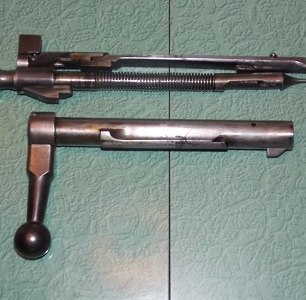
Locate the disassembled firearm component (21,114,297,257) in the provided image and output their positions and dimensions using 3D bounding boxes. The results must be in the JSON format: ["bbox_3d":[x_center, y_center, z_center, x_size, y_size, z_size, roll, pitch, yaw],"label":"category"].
[{"bbox_3d":[0.002,0.021,0.458,0.159,0.021,0.083,1,72,0],"label":"disassembled firearm component"}]

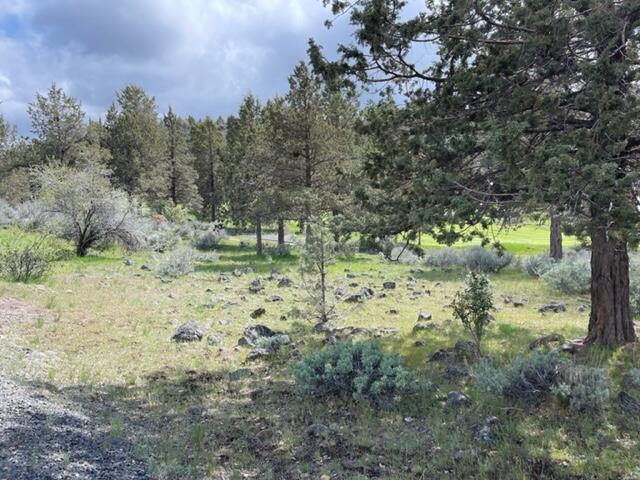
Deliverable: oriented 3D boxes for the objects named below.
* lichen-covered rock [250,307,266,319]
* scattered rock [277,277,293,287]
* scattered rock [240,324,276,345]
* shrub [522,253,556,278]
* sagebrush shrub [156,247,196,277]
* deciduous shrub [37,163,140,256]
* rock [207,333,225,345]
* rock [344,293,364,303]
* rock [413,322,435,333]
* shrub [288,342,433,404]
[{"bbox_3d":[-0.979,1.154,7.650,0.250,0.170,0.220,0,3,0],"label":"lichen-covered rock"},{"bbox_3d":[-0.845,0.988,11.451,0.380,0.229,0.304,0,3,-4],"label":"scattered rock"},{"bbox_3d":[-0.757,1.162,5.920,0.443,0.204,0.355,0,3,0],"label":"scattered rock"},{"bbox_3d":[5.942,0.687,13.026,0.838,0.691,0.754,1,3,25],"label":"shrub"},{"bbox_3d":[-3.821,0.572,12.800,1.050,0.780,0.950,0,3,0],"label":"sagebrush shrub"},{"bbox_3d":[-9.150,-1.190,19.000,4.111,3.519,3.700,0,3,0],"label":"deciduous shrub"},{"bbox_3d":[-1.362,1.284,6.268,0.229,0.141,0.183,-1,3,-12],"label":"rock"},{"bbox_3d":[0.619,1.031,8.623,0.359,0.157,0.269,0,3,0],"label":"rock"},{"bbox_3d":[1.492,1.261,6.933,0.310,0.119,0.248,1,3,12],"label":"rock"},{"bbox_3d":[0.388,1.250,4.500,1.220,0.520,0.950,0,3,0],"label":"shrub"}]

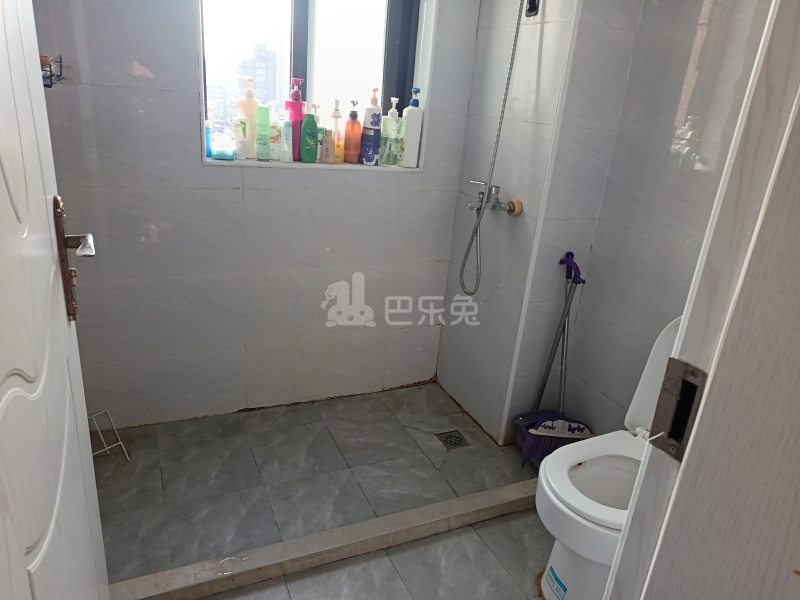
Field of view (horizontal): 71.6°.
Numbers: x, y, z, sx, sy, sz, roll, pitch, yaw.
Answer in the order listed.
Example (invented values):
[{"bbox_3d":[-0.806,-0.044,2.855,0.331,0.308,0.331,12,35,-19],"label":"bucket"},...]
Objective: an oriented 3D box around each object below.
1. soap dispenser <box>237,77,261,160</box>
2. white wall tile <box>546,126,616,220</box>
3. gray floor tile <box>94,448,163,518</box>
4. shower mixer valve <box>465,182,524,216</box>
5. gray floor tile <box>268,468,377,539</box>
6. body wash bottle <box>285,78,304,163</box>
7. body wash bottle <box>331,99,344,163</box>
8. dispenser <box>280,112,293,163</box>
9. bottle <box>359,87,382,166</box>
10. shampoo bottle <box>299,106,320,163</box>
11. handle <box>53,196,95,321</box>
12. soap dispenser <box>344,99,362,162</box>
[{"bbox_3d":[-0.538,-0.642,1.962,0.073,0.275,0.050,-2,22,-19],"label":"soap dispenser"},{"bbox_3d":[0.599,-0.421,1.866,0.243,0.300,0.010,-5,22,-24],"label":"white wall tile"},{"bbox_3d":[-0.921,0.600,1.776,0.300,0.010,0.300,-5,23,-25],"label":"gray floor tile"},{"bbox_3d":[0.307,-0.362,1.963,0.165,0.120,0.205,-5,22,-24],"label":"shower mixer valve"},{"bbox_3d":[-0.255,0.651,1.766,0.300,0.010,0.295,-4,22,-24],"label":"gray floor tile"},{"bbox_3d":[-0.395,-0.669,2.066,0.070,0.290,0.050,5,20,-1],"label":"body wash bottle"},{"bbox_3d":[-0.239,-0.639,2.106,0.050,0.232,0.046,-4,22,-24],"label":"body wash bottle"},{"bbox_3d":[-0.414,-0.593,2.018,0.043,0.178,0.036,-4,22,-24],"label":"dispenser"},{"bbox_3d":[-0.106,-0.645,2.078,0.082,0.277,0.062,0,21,-14],"label":"bottle"},{"bbox_3d":[-0.327,-0.600,2.018,0.064,0.192,0.042,-2,22,-19],"label":"shampoo bottle"},{"bbox_3d":[-0.521,-0.054,0.906,0.062,0.215,0.110,-3,22,-21],"label":"handle"},{"bbox_3d":[-0.172,-0.617,2.057,0.065,0.228,0.054,0,21,-14],"label":"soap dispenser"}]

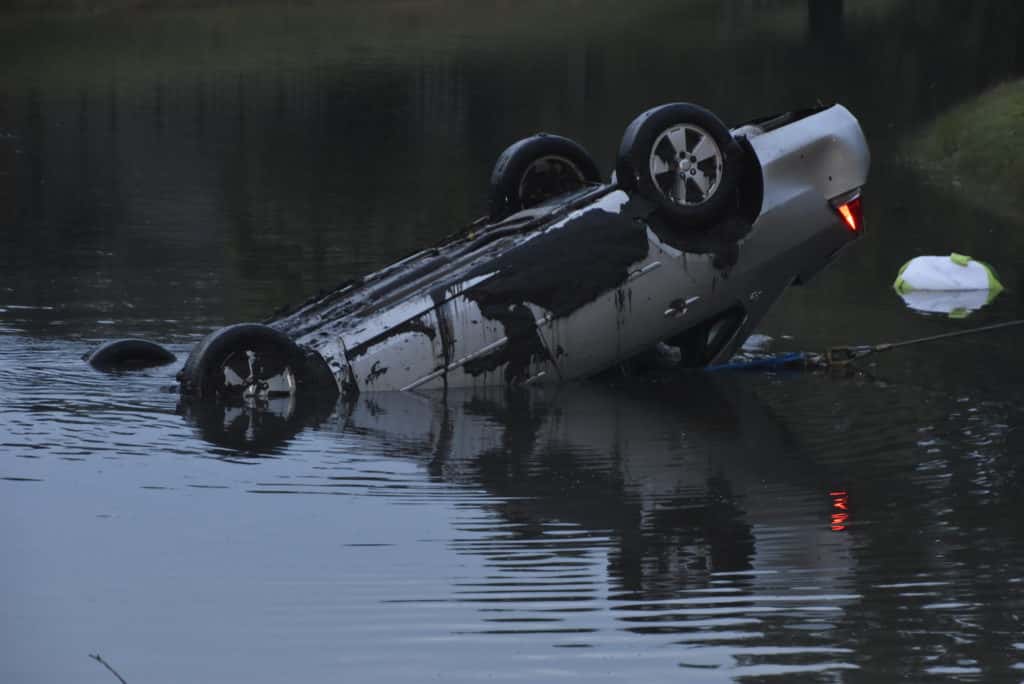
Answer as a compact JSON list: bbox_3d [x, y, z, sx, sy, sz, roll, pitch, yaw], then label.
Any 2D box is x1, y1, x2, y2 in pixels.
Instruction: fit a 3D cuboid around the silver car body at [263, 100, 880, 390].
[{"bbox_3d":[-0.310,0.075,23.300,5.050,1.380,1.850,-28,9,-25],"label":"silver car body"}]

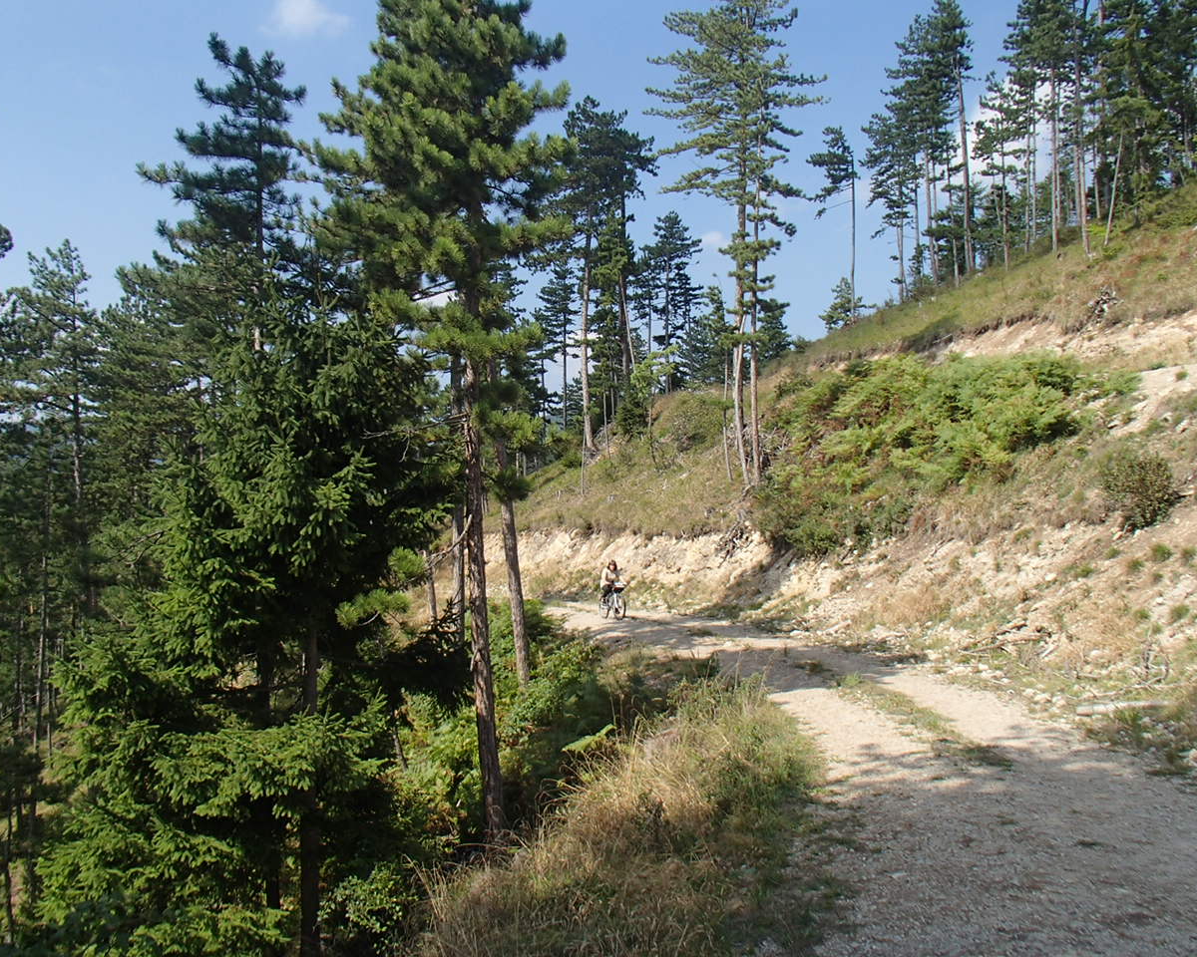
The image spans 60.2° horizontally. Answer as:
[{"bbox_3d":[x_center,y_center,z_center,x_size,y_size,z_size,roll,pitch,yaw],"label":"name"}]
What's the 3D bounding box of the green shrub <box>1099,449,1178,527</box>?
[{"bbox_3d":[7.747,0.157,14.800,1.050,1.080,1.000,-2,-3,29],"label":"green shrub"}]

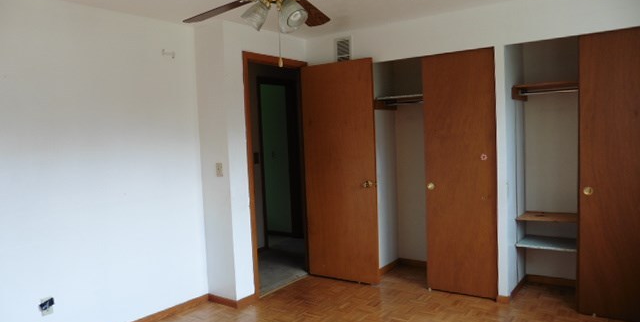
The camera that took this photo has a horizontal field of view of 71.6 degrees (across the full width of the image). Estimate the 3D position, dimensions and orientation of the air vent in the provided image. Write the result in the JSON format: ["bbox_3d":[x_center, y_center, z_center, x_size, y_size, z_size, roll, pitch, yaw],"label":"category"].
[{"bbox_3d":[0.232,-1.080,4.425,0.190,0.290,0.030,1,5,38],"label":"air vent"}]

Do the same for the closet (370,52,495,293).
[{"bbox_3d":[1.158,0.101,4.194,1.158,2.091,0.600,1,5,38],"label":"closet"}]

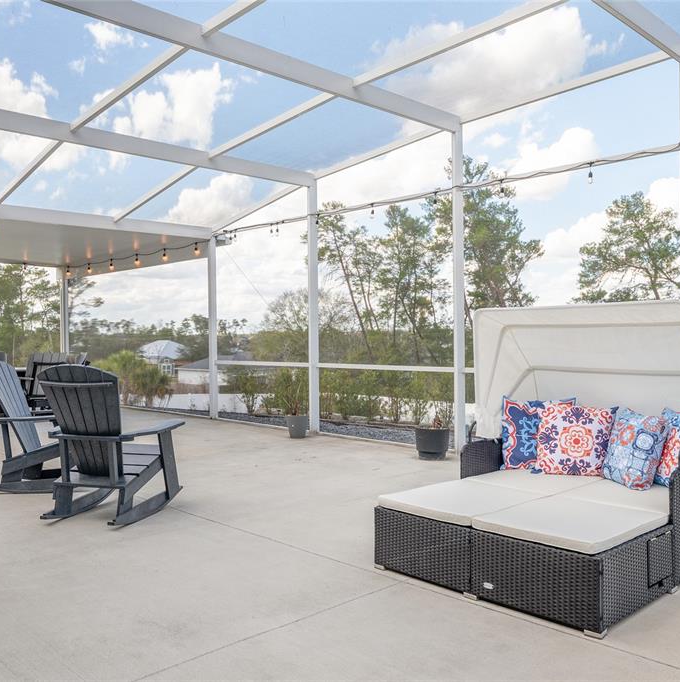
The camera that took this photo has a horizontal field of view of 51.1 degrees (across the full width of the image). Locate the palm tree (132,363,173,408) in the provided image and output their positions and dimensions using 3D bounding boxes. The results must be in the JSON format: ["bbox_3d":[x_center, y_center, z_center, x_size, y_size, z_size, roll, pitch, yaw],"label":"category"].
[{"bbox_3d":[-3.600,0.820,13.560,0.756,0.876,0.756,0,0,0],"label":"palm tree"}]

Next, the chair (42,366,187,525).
[{"bbox_3d":[-1.552,0.682,4.968,0.696,1.051,0.828,0,0,20],"label":"chair"}]

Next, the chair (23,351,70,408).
[{"bbox_3d":[-4.596,0.699,10.956,0.732,1.038,0.768,0,0,-45],"label":"chair"}]

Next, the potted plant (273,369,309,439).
[{"bbox_3d":[-0.623,0.773,8.940,0.432,0.882,0.432,0,0,0],"label":"potted plant"}]

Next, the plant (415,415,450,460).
[{"bbox_3d":[0.958,0.986,7.356,0.360,0.451,0.360,0,0,0],"label":"plant"}]

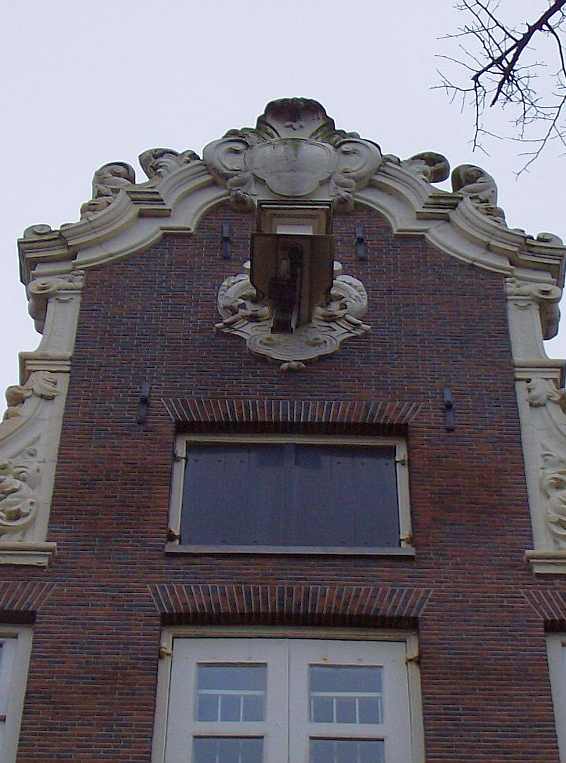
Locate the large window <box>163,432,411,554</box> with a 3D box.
[{"bbox_3d":[0.049,0.721,18.601,1.505,1.493,0.130,1,-59,0],"label":"large window"}]

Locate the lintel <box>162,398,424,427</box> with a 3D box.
[{"bbox_3d":[0.061,0.244,19.379,1.728,0.269,0.110,1,-59,0],"label":"lintel"}]

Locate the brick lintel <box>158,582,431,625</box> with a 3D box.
[{"bbox_3d":[0.046,1.347,17.534,1.679,0.293,0.110,1,-59,0],"label":"brick lintel"}]

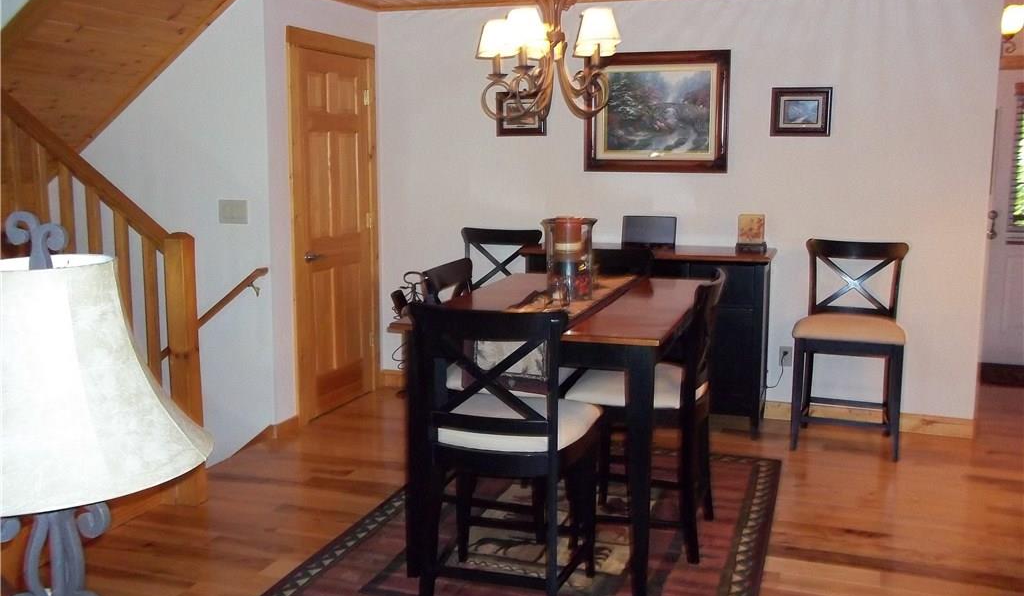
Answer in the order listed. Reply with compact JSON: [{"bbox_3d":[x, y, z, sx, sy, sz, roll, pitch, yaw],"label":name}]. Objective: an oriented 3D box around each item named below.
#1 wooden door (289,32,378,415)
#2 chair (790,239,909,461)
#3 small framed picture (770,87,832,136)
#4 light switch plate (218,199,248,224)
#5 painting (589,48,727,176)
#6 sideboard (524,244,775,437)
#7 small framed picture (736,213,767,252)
[{"bbox_3d":[-1.014,-0.408,5.445,0.080,2.110,0.930,3,9,19],"label":"wooden door"},{"bbox_3d":[1.732,0.244,4.881,0.530,1.035,0.530,3,9,17],"label":"chair"},{"bbox_3d":[1.546,-0.992,5.054,0.308,0.255,0.035,3,9,19],"label":"small framed picture"},{"bbox_3d":[-1.433,-0.440,4.855,0.170,0.120,0.022,3,9,19],"label":"light switch plate"},{"bbox_3d":[0.802,-1.035,5.296,0.808,0.658,0.050,3,9,19],"label":"painting"},{"bbox_3d":[0.747,0.210,5.312,1.340,0.960,0.410,3,9,19],"label":"sideboard"},{"bbox_3d":[1.296,-0.345,5.101,0.155,0.208,0.060,3,9,19],"label":"small framed picture"}]

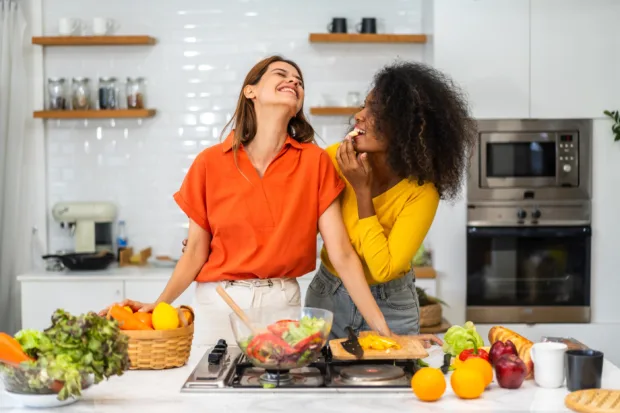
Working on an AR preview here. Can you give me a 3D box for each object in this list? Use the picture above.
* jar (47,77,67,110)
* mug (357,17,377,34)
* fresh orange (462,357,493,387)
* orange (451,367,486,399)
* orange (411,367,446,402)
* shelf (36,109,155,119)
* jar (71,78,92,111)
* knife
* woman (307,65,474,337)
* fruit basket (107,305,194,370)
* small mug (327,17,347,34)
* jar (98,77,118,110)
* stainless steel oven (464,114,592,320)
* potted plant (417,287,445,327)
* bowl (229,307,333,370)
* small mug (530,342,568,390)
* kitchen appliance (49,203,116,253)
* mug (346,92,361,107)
[{"bbox_3d":[-1.331,-0.586,4.980,0.100,0.176,0.100,0,2,0],"label":"jar"},{"bbox_3d":[0.298,-0.950,4.990,0.110,0.092,0.080,0,2,0],"label":"mug"},{"bbox_3d":[0.390,0.396,2.220,0.079,0.078,0.079,0,3,1],"label":"fresh orange"},{"bbox_3d":[0.340,0.377,2.030,0.075,0.074,0.075,0,2,0],"label":"orange"},{"bbox_3d":[0.268,0.401,2.130,0.078,0.078,0.078,0,3,1],"label":"orange"},{"bbox_3d":[-1.125,-0.483,4.980,0.600,0.038,0.210,0,3,1],"label":"shelf"},{"bbox_3d":[-1.205,-0.580,4.980,0.092,0.176,0.092,0,3,0],"label":"jar"},{"bbox_3d":[0.099,0.332,2.319,0.048,0.022,0.330,0,4,-2],"label":"knife"},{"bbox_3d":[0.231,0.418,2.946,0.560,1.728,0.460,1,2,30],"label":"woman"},{"bbox_3d":[-0.429,0.350,2.560,0.240,0.145,0.225,0,3,1],"label":"fruit basket"},{"bbox_3d":[0.144,-0.942,4.980,0.100,0.094,0.080,0,3,1],"label":"small mug"},{"bbox_3d":[-1.057,-0.595,4.980,0.100,0.176,0.100,0,2,0],"label":"jar"},{"bbox_3d":[1.053,0.059,4.805,0.595,0.985,0.550,0,3,1],"label":"stainless steel oven"},{"bbox_3d":[0.465,0.425,4.150,0.270,0.200,0.270,0,3,0],"label":"potted plant"},{"bbox_3d":[-0.070,0.330,2.330,0.255,0.123,0.255,0,3,1],"label":"bowl"},{"bbox_3d":[0.580,0.383,2.290,0.087,0.096,0.088,0,3,1],"label":"small mug"},{"bbox_3d":[-1.186,0.146,4.998,0.335,0.330,0.170,0,2,0],"label":"kitchen appliance"},{"bbox_3d":[0.229,-0.561,4.980,0.075,0.083,0.075,0,2,0],"label":"mug"}]

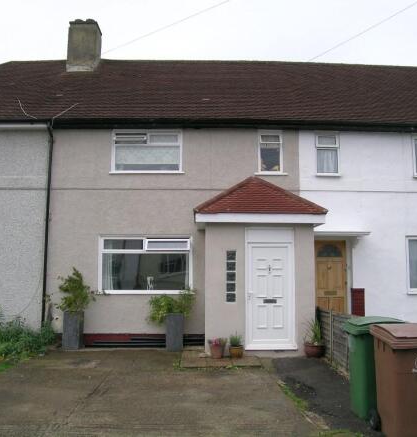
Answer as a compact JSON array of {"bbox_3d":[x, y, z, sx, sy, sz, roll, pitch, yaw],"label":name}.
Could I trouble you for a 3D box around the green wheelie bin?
[{"bbox_3d":[2.043,1.744,5.660,0.740,1.080,0.590,0,-6,-1],"label":"green wheelie bin"}]

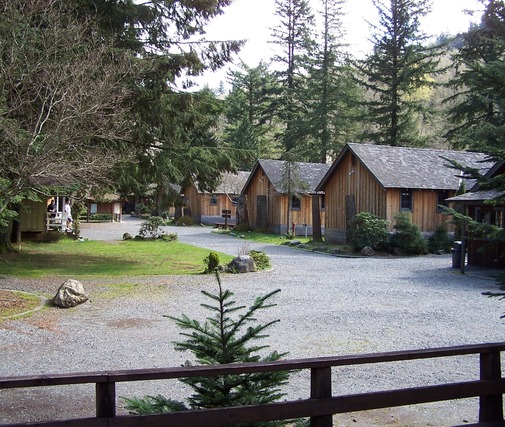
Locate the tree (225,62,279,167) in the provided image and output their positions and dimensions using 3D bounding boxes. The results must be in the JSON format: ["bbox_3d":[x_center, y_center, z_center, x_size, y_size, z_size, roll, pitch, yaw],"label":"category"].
[{"bbox_3d":[-0.115,-8.297,72.000,6.453,18.207,6.300,1,1,0],"label":"tree"}]

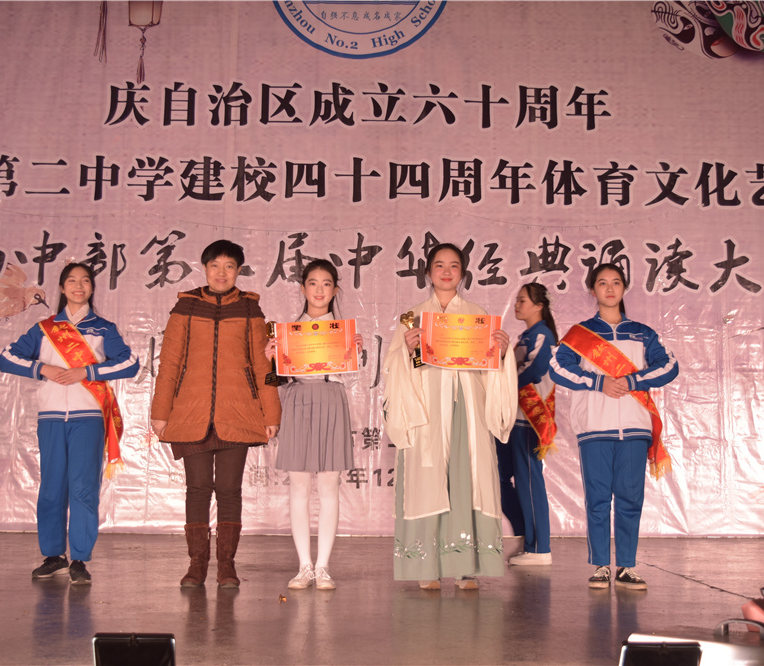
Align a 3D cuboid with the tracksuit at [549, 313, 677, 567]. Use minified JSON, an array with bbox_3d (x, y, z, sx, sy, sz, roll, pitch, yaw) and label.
[{"bbox_3d":[1.136,0.517,5.475,0.623,1.251,0.360,0,-6,2],"label":"tracksuit"}]

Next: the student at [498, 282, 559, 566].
[{"bbox_3d":[0.850,0.520,6.581,0.411,1.655,0.500,0,-6,6],"label":"student"}]

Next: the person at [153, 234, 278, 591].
[{"bbox_3d":[-0.829,0.373,5.528,0.637,1.691,0.400,1,-6,-6],"label":"person"}]

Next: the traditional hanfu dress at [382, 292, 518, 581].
[{"bbox_3d":[0.337,0.491,5.457,0.654,1.407,0.520,1,-6,0],"label":"traditional hanfu dress"}]

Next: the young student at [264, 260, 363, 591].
[{"bbox_3d":[-0.331,0.420,5.443,0.456,1.590,0.460,1,-6,-1],"label":"young student"}]

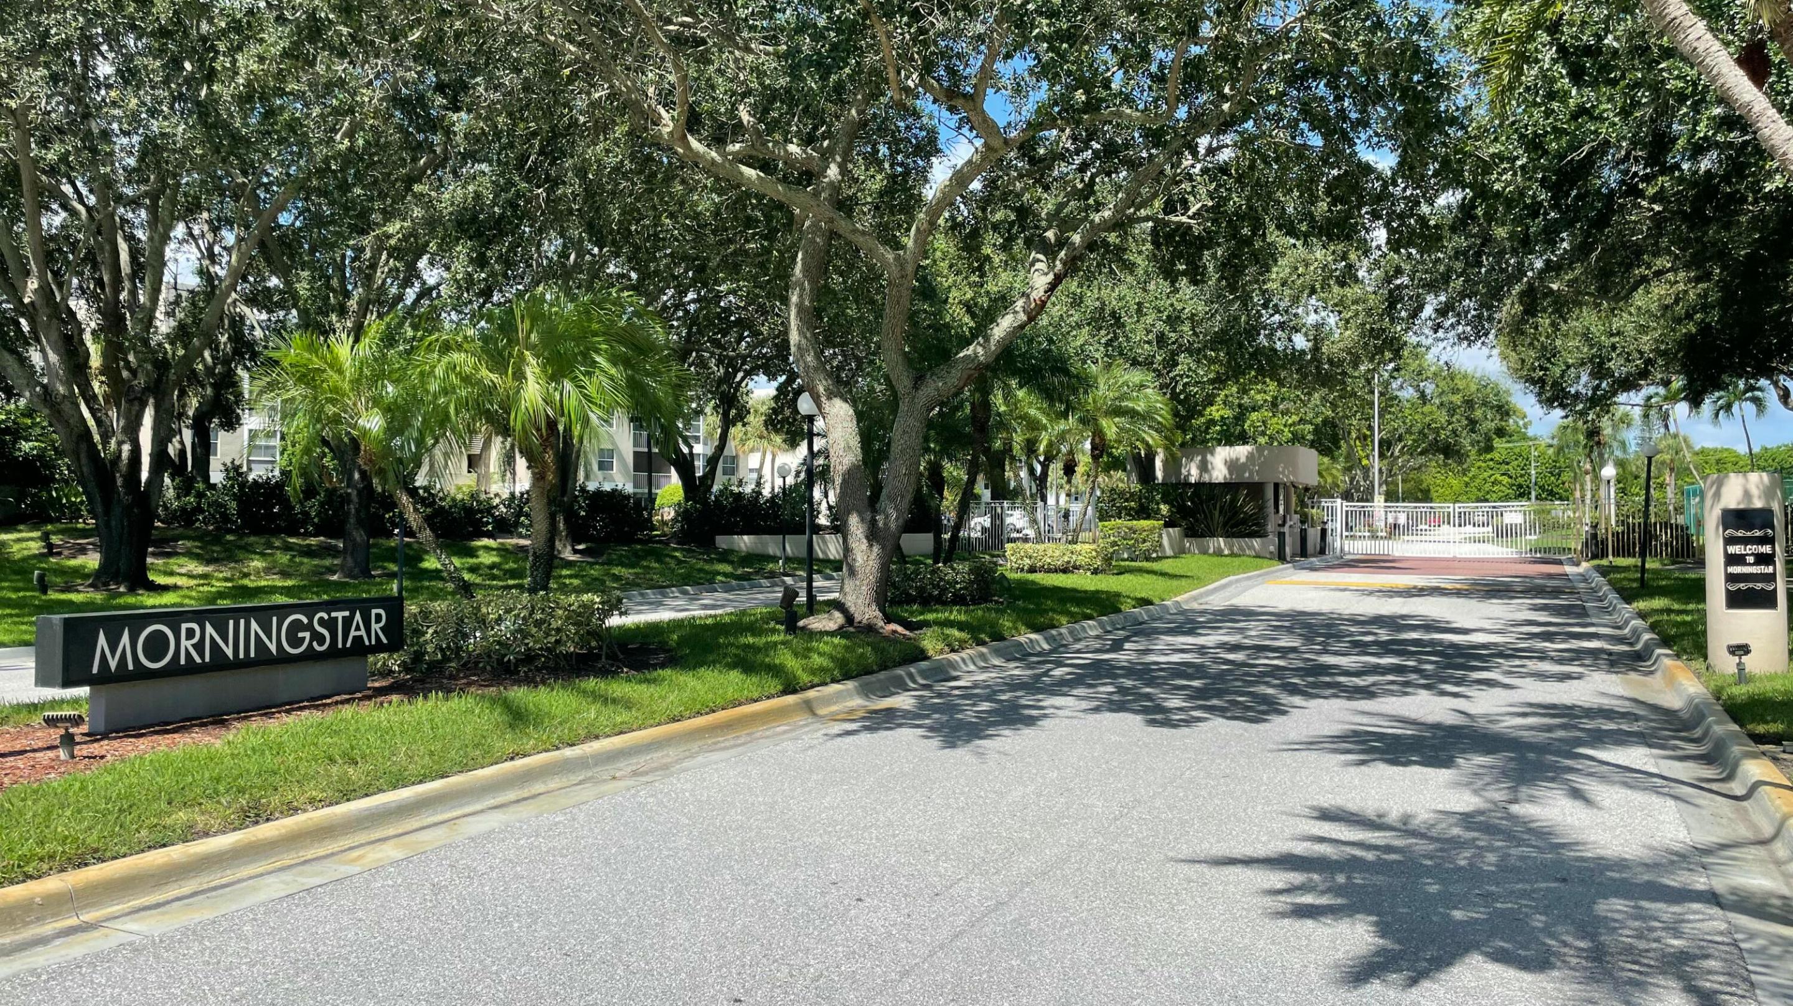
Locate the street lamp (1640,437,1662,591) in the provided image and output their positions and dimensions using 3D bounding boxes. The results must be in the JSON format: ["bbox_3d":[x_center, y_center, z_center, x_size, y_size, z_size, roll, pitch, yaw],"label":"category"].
[{"bbox_3d":[13.710,0.217,24.500,0.340,2.800,0.340,3,-1,0],"label":"street lamp"}]

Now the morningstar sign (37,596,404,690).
[{"bbox_3d":[-4.874,0.996,10.034,0.279,0.456,2.847,0,-1,26],"label":"morningstar sign"}]

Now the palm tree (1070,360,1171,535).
[{"bbox_3d":[6.047,-1.142,36.000,2.800,5.200,2.700,0,-1,11],"label":"palm tree"}]

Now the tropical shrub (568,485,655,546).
[{"bbox_3d":[-8.721,0.362,41.000,2.600,1.750,1.600,0,-1,-11],"label":"tropical shrub"}]

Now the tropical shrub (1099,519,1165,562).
[{"bbox_3d":[6.514,1.073,37.500,1.900,1.150,1.500,0,-1,11],"label":"tropical shrub"}]

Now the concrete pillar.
[{"bbox_3d":[7.955,0.662,12.600,0.640,1.800,0.640,0,-1,26],"label":"concrete pillar"}]

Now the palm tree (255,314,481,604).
[{"bbox_3d":[-5.454,-0.255,14.000,2.350,3.350,2.300,0,-1,-17],"label":"palm tree"}]

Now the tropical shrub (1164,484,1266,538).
[{"bbox_3d":[9.960,0.306,42.000,3.100,1.800,2.500,0,-1,11],"label":"tropical shrub"}]

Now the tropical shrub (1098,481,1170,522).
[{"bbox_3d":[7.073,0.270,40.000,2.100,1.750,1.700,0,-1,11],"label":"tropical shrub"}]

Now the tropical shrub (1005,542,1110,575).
[{"bbox_3d":[3.724,1.290,31.000,2.400,0.720,1.100,0,-1,9],"label":"tropical shrub"}]

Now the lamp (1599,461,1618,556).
[{"bbox_3d":[21.972,0.194,41.500,0.440,2.950,0.440,0,-1,0],"label":"lamp"}]

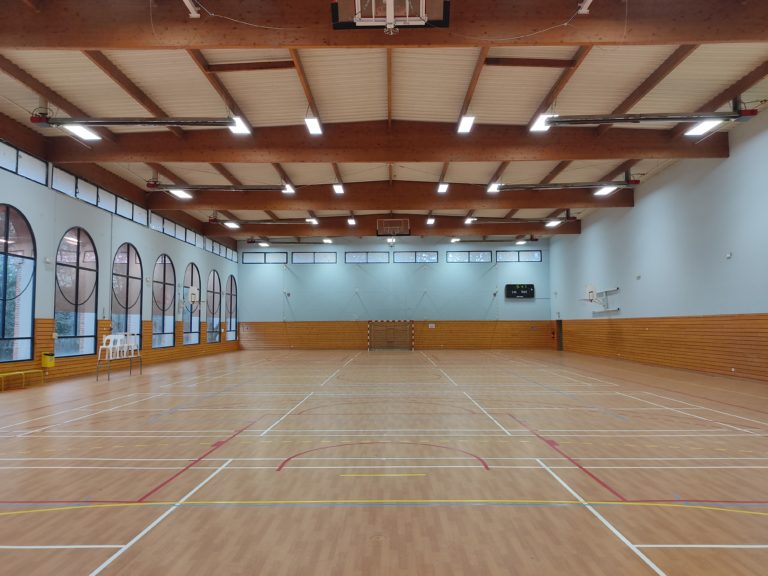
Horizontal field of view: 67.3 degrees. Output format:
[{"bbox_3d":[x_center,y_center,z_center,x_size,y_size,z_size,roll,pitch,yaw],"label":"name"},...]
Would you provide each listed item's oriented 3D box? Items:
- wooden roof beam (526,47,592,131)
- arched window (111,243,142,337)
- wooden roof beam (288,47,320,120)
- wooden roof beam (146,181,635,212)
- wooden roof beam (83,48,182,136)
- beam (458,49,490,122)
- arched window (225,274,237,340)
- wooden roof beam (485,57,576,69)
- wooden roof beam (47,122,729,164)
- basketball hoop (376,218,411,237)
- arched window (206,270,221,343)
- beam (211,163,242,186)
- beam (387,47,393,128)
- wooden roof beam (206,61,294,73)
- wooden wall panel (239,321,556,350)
[{"bbox_3d":[4.732,-5.508,15.160,0.119,0.258,7.675,0,-4,1],"label":"wooden roof beam"},{"bbox_3d":[-11.102,0.413,24.933,0.150,4.500,2.850,0,-4,1],"label":"arched window"},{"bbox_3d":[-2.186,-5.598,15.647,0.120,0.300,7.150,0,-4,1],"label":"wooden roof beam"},{"bbox_3d":[0.314,-4.302,26.898,22.640,1.370,0.179,0,-4,1],"label":"wooden roof beam"},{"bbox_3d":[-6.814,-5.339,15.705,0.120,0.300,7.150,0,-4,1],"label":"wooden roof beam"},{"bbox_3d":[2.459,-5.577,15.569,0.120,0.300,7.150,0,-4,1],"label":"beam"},{"bbox_3d":[-10.782,1.428,40.737,0.149,4.627,2.929,0,-4,1],"label":"arched window"},{"bbox_3d":[3.594,-5.595,14.349,2.200,0.190,0.090,2,-4,1],"label":"wooden roof beam"},{"bbox_3d":[0.106,-4.896,19.271,22.450,1.360,0.220,0,-4,1],"label":"wooden roof beam"},{"bbox_3d":[0.528,-3.274,31.371,1.837,1.092,0.496,0,-18,1],"label":"basketball hoop"},{"bbox_3d":[-10.844,1.212,36.821,0.149,4.617,2.979,0,-4,1],"label":"arched window"},{"bbox_3d":[-6.501,-4.786,23.123,0.119,0.258,7.675,0,-4,1],"label":"beam"},{"bbox_3d":[0.144,-5.653,15.243,0.119,0.258,7.675,0,-4,1],"label":"beam"},{"bbox_3d":[-3.344,-5.566,14.531,2.200,0.190,0.090,-3,-4,1],"label":"wooden roof beam"},{"bbox_3d":[0.772,3.503,41.996,22.839,2.105,0.099,0,-4,1],"label":"wooden wall panel"}]

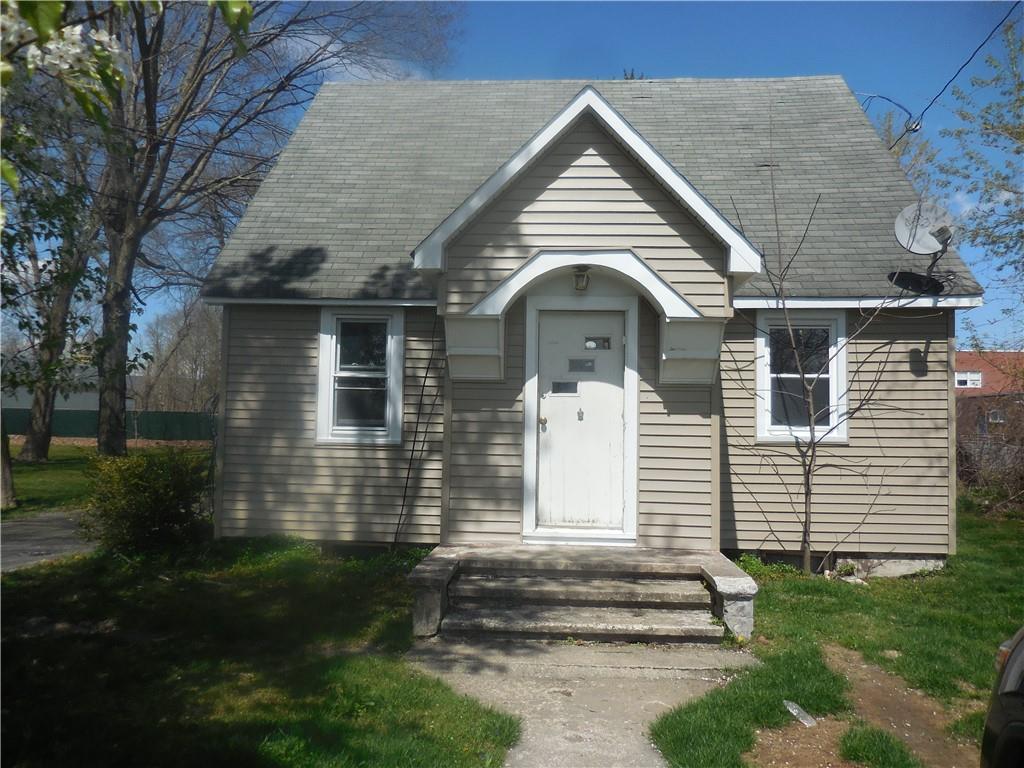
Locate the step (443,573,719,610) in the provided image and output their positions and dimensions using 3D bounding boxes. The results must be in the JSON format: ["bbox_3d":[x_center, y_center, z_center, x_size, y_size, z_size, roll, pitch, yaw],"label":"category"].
[{"bbox_3d":[0.532,1.665,5.879,1.995,0.152,0.445,1,-3,3],"label":"step"}]

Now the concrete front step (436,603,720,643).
[{"bbox_3d":[0.513,1.800,5.511,2.010,0.152,0.445,1,-3,3],"label":"concrete front step"}]

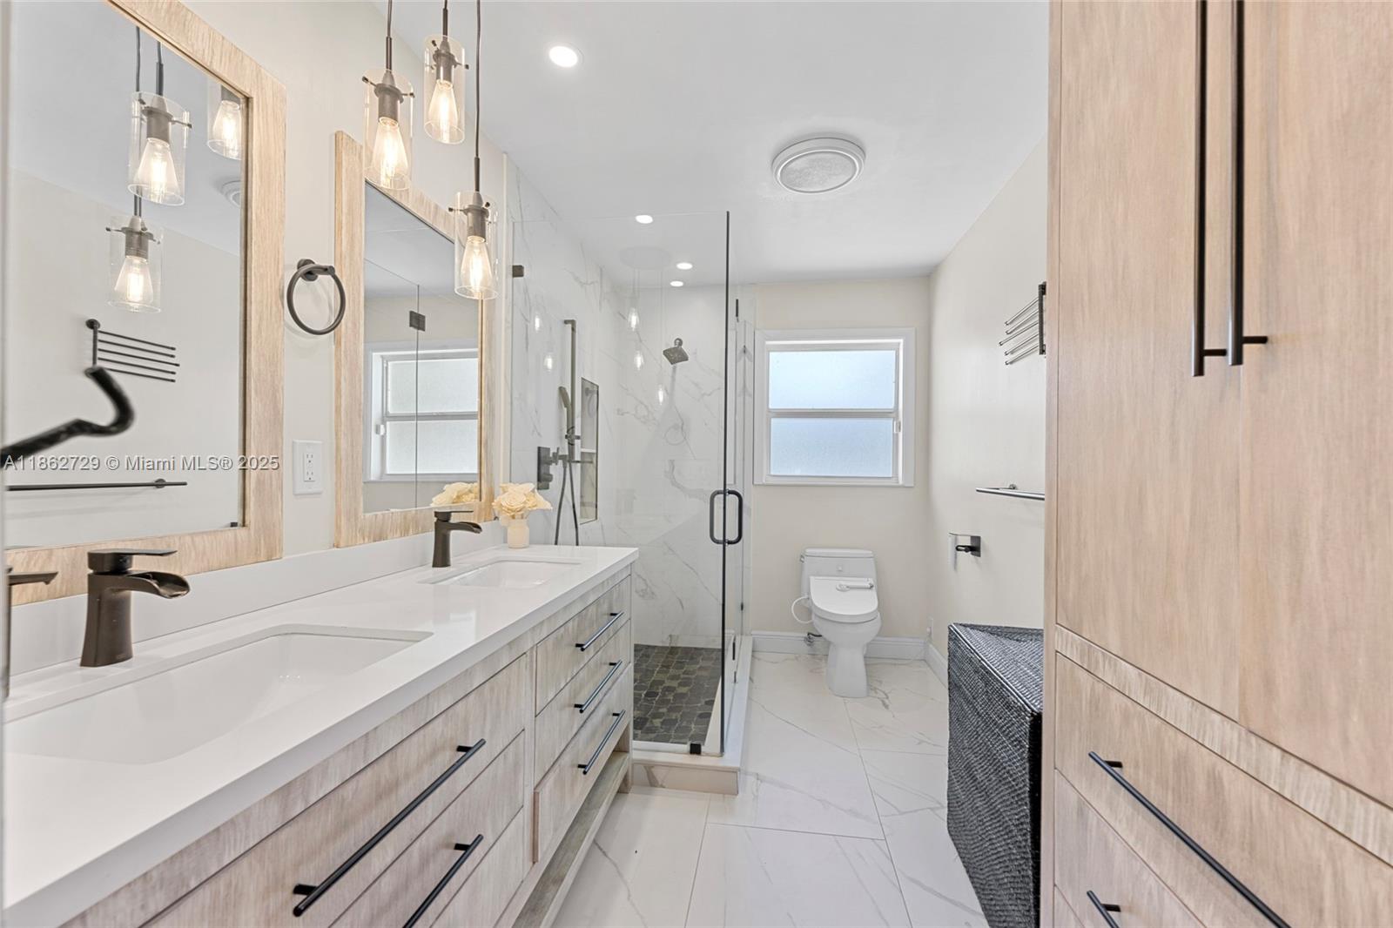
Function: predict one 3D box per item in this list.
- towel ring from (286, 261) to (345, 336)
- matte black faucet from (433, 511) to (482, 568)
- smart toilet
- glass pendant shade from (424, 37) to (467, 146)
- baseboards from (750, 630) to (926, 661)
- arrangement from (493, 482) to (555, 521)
[{"bbox_3d":[-0.886,-0.392,1.249,0.075,0.190,0.158,0,0,8],"label":"towel ring"},{"bbox_3d":[-0.731,0.231,1.662,0.165,0.168,0.052,0,0,8],"label":"matte black faucet"},{"bbox_3d":[0.840,0.890,3.134,0.450,0.710,0.720,0,0,8],"label":"smart toilet"},{"bbox_3d":[-0.594,-0.881,1.280,0.090,0.200,0.090,0,0,8],"label":"glass pendant shade"},{"bbox_3d":[0.909,1.177,3.495,1.100,0.143,0.017,0,0,8],"label":"baseboards"},{"bbox_3d":[-0.659,0.140,2.047,0.230,0.140,0.200,0,0,8],"label":"arrangement"}]

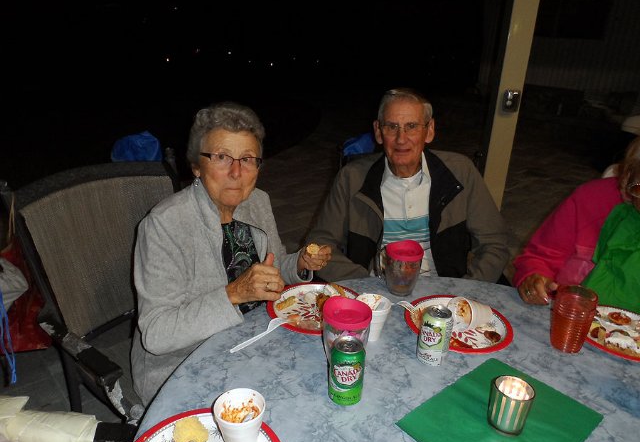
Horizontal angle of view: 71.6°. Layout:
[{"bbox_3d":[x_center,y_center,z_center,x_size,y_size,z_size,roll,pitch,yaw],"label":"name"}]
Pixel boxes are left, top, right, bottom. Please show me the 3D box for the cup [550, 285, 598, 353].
[{"bbox_3d":[0.589,0.232,1.037,0.081,0.142,0.081,2,20,-1],"label":"cup"}]

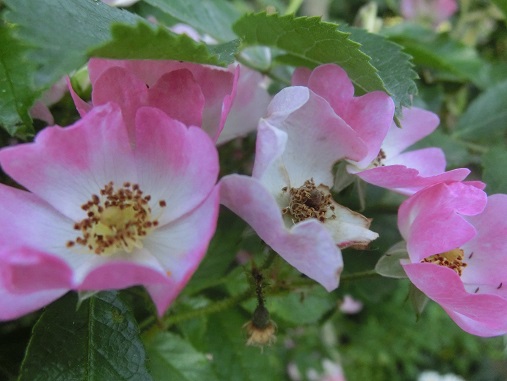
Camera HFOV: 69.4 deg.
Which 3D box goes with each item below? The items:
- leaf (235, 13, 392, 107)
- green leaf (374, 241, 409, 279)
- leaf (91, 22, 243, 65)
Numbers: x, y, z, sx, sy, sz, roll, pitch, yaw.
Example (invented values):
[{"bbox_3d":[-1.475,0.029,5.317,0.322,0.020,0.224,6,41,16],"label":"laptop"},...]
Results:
[{"bbox_3d":[0.024,-0.052,0.147,0.063,0.023,0.018,17,12,-3],"label":"leaf"},{"bbox_3d":[0.063,0.032,0.165,0.015,0.015,0.008,3,12,16],"label":"green leaf"},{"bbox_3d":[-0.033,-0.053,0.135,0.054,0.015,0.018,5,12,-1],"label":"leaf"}]

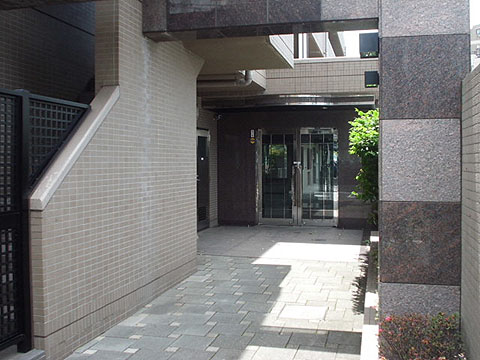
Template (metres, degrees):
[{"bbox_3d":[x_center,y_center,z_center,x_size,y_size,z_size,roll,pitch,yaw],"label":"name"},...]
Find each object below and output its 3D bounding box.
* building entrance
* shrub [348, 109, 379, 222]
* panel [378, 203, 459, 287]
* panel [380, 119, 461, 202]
[{"bbox_3d":[1.265,-0.053,11.498,1.754,2.123,0.100,0,2,15],"label":"building entrance"},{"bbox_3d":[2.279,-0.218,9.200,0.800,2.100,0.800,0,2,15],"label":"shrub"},{"bbox_3d":[1.573,0.544,4.578,0.680,0.716,0.040,0,2,15],"label":"panel"},{"bbox_3d":[1.566,-0.167,4.558,0.677,0.708,0.040,0,2,15],"label":"panel"}]

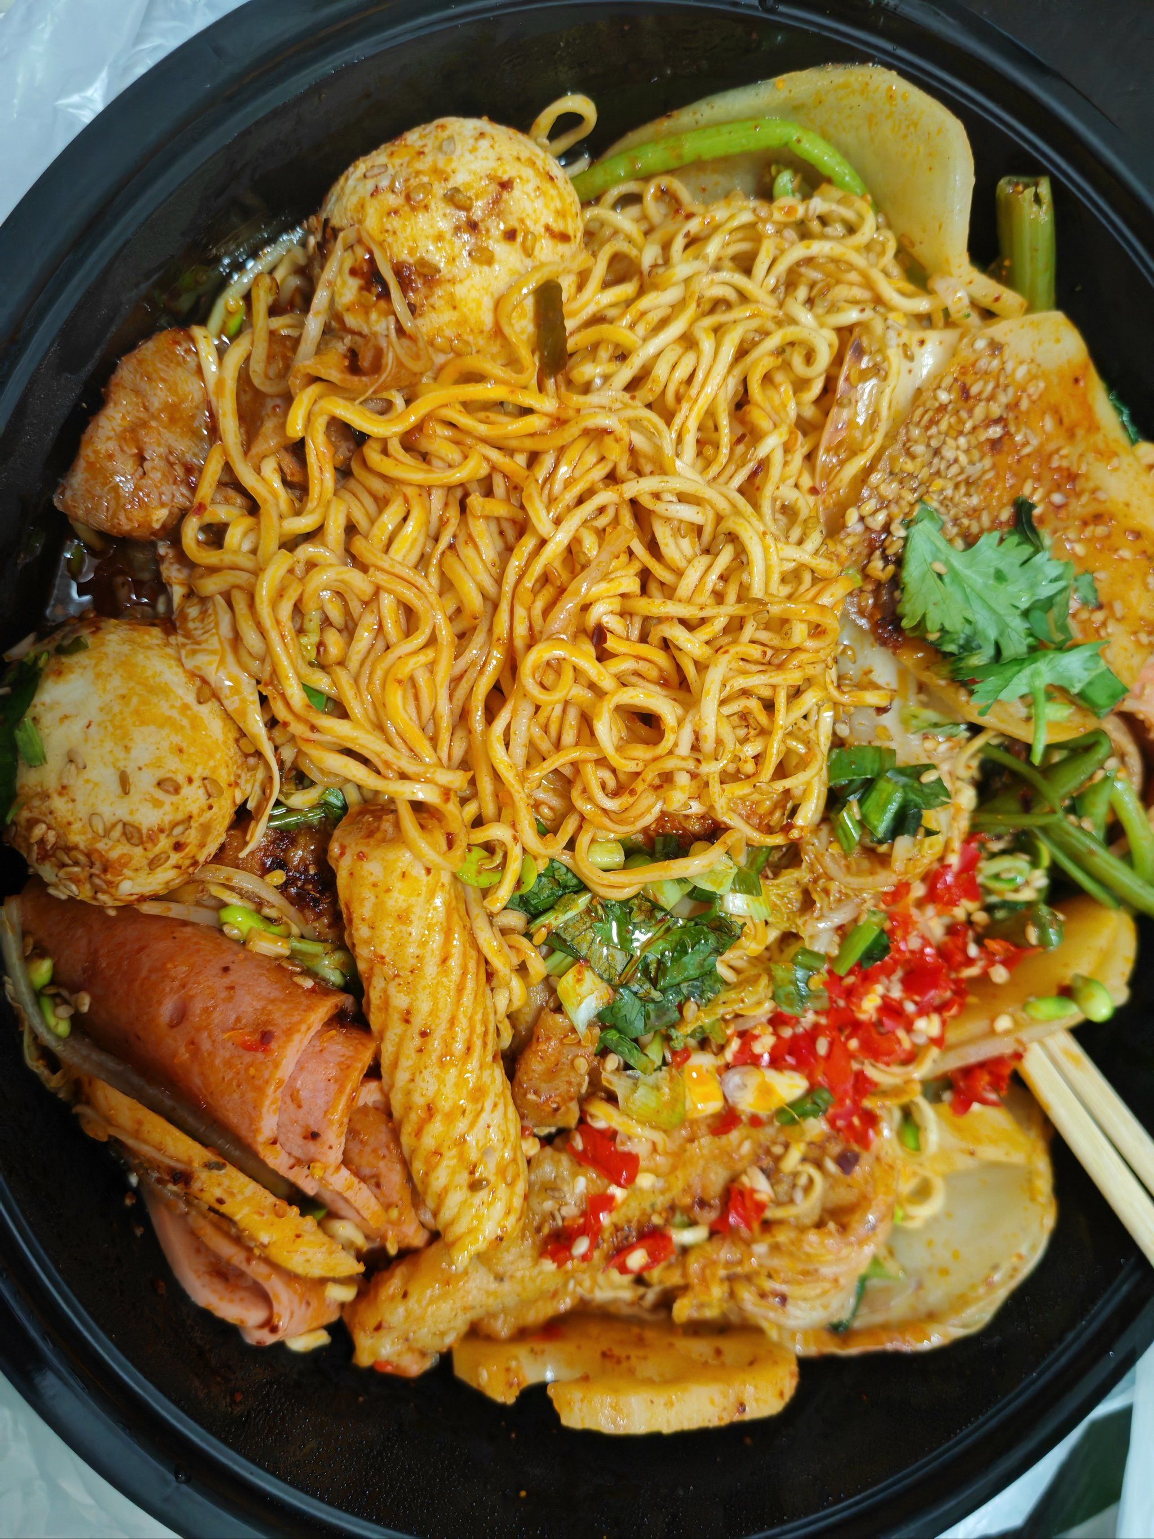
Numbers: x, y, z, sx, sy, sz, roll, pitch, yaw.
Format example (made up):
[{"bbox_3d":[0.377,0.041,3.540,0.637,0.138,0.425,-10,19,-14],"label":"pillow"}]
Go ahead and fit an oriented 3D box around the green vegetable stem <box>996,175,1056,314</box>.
[{"bbox_3d":[0.075,-0.087,0.200,0.009,0.009,0.026,-15,119,-22],"label":"green vegetable stem"}]

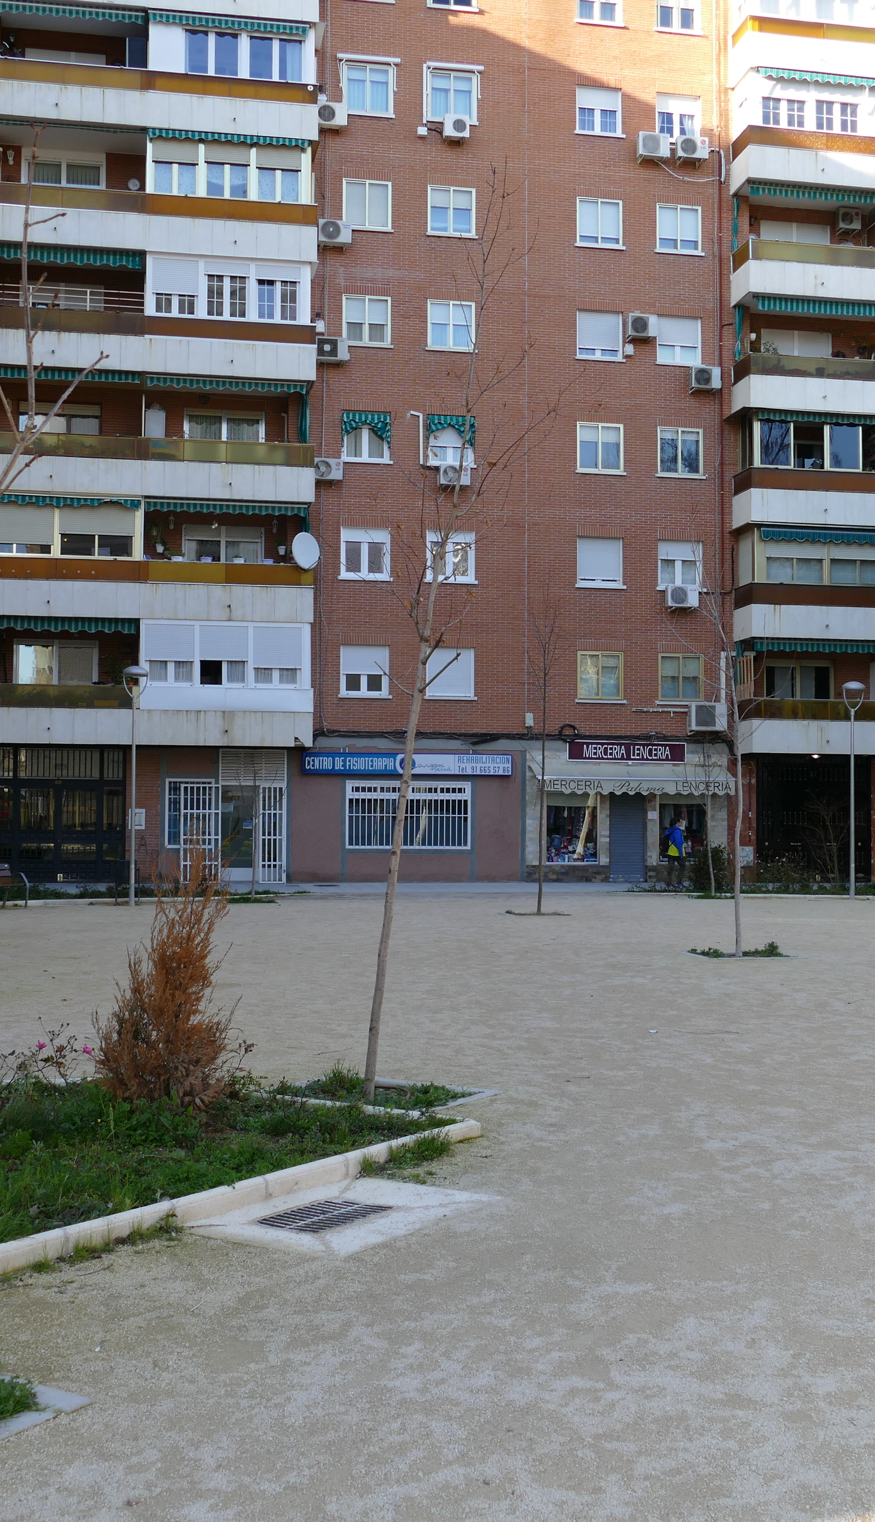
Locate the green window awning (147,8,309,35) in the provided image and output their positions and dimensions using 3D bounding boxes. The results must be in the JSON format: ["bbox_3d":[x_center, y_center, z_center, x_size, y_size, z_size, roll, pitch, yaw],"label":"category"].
[{"bbox_3d":[-4.864,-17.200,37.108,3.741,0.302,0.350,1,-3,-11],"label":"green window awning"}]

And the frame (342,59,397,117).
[{"bbox_3d":[-1.688,-16.563,39.156,1.289,1.325,0.150,1,-3,-11],"label":"frame"}]

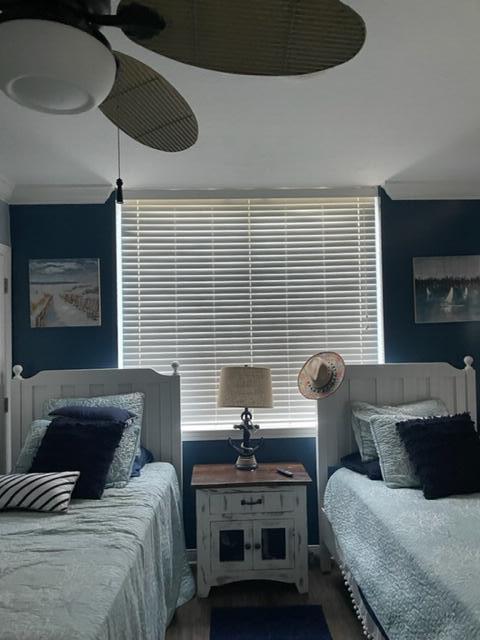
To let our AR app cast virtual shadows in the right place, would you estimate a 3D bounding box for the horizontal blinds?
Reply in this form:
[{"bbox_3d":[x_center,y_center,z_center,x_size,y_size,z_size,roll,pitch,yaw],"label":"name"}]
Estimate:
[{"bbox_3d":[0.078,-0.043,3.176,1.728,1.526,0.090,-1,-1,-2],"label":"horizontal blinds"}]

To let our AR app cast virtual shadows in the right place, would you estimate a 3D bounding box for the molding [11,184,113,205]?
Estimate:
[{"bbox_3d":[-1.145,-0.799,3.065,0.675,0.106,0.078,-1,-1,-2],"label":"molding"}]

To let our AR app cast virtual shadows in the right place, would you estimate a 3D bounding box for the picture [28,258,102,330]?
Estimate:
[{"bbox_3d":[-1.113,-0.171,3.081,0.441,0.433,0.032,-1,-1,-2],"label":"picture"}]

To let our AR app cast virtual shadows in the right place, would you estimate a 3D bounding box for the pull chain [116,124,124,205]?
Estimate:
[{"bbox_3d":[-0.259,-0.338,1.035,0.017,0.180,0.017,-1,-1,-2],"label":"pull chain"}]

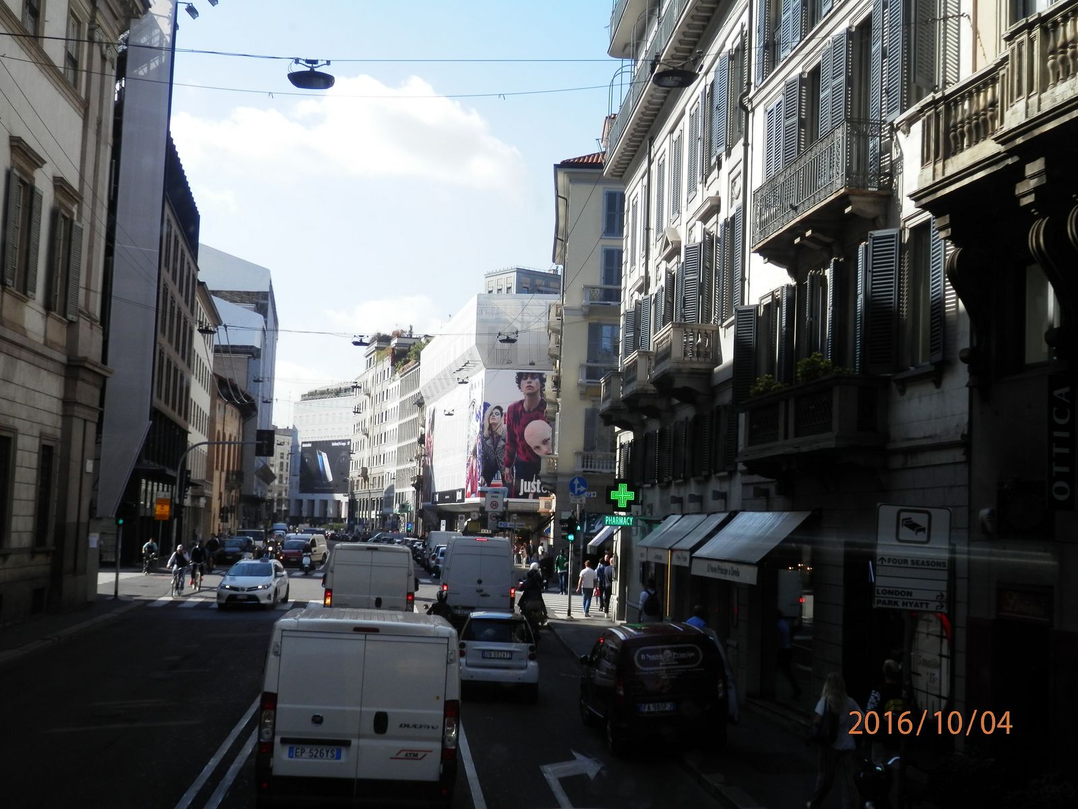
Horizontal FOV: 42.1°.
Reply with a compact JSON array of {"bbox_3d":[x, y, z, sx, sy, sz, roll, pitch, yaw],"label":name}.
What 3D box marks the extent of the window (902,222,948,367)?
[{"bbox_3d":[4.853,-1.364,17.660,0.140,1.780,1.100,3,-5,-7],"label":"window"}]

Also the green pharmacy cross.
[{"bbox_3d":[2.344,2.569,39.400,0.870,0.900,0.200,3,-5,-4],"label":"green pharmacy cross"}]

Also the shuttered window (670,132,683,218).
[{"bbox_3d":[3.256,-5.389,33.060,0.100,1.950,1.050,3,-5,-4],"label":"shuttered window"}]

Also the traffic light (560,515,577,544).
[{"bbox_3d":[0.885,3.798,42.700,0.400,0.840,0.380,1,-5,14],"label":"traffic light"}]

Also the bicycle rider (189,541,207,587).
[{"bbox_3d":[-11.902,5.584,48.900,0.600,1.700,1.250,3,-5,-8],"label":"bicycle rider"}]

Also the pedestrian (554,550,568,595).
[{"bbox_3d":[0.968,6.859,57.500,0.550,1.810,0.380,2,-5,0],"label":"pedestrian"}]

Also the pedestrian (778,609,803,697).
[{"bbox_3d":[4.720,4.720,26.400,0.480,1.640,0.460,0,-5,22],"label":"pedestrian"}]

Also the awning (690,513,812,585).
[{"bbox_3d":[3.546,2.391,23.955,0.920,1.160,4.168,3,-5,-7],"label":"awning"}]

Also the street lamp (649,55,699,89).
[{"bbox_3d":[1.747,-4.257,18.000,0.620,0.370,0.620,2,-5,0],"label":"street lamp"}]

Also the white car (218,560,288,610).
[{"bbox_3d":[-9.536,5.981,46.928,1.780,1.500,4.300,3,-5,-4],"label":"white car"}]

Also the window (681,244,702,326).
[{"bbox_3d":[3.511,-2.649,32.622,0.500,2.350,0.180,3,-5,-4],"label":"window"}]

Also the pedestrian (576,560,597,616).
[{"bbox_3d":[1.497,5.738,43.700,0.600,1.760,0.420,2,-5,-1],"label":"pedestrian"}]

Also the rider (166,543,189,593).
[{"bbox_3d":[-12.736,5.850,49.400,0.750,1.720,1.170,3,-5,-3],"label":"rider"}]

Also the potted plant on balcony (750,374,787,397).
[{"bbox_3d":[3.723,-0.255,22.900,0.420,0.520,0.700,3,-5,-7],"label":"potted plant on balcony"}]

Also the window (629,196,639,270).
[{"bbox_3d":[2.956,-5.370,43.981,0.180,2.300,1.250,3,-5,-4],"label":"window"}]

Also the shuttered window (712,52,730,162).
[{"bbox_3d":[4.002,-6.510,31.198,0.200,2.150,1.350,3,-5,-4],"label":"shuttered window"}]

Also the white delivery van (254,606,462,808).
[{"bbox_3d":[-2.067,3.465,16.631,2.030,2.270,5.100,4,-4,-6],"label":"white delivery van"}]

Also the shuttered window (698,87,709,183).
[{"bbox_3d":[3.493,-5.752,29.812,0.070,1.950,0.600,3,-5,-4],"label":"shuttered window"}]

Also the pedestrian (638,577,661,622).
[{"bbox_3d":[2.545,4.892,32.327,0.520,1.740,0.420,3,-5,-3],"label":"pedestrian"}]

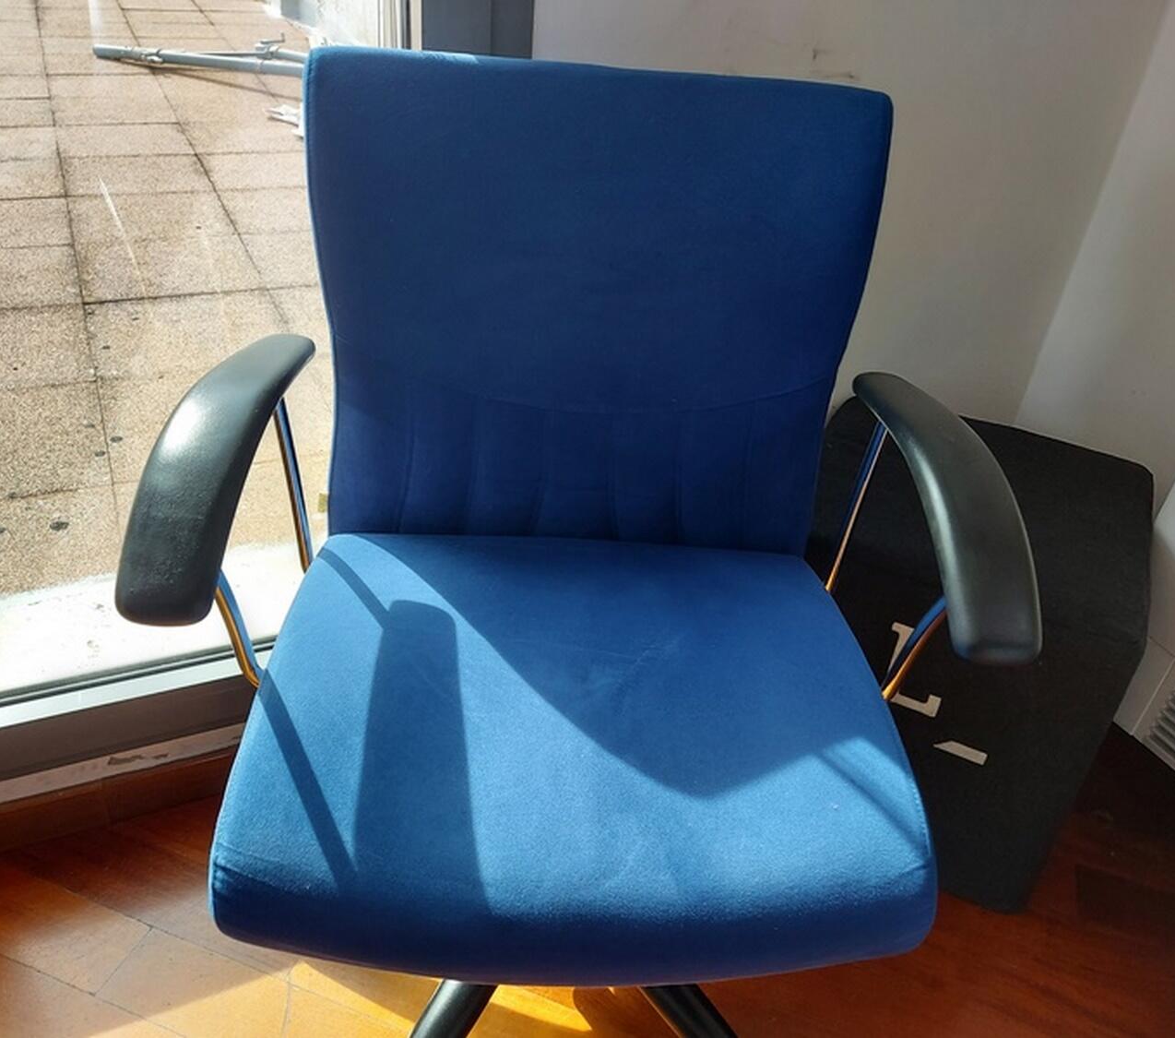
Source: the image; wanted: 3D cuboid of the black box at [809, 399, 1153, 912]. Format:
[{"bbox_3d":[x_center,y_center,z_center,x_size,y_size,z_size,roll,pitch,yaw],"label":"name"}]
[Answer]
[{"bbox_3d":[0.467,0.149,1.347,0.445,0.440,0.465,18,35,18],"label":"black box"}]

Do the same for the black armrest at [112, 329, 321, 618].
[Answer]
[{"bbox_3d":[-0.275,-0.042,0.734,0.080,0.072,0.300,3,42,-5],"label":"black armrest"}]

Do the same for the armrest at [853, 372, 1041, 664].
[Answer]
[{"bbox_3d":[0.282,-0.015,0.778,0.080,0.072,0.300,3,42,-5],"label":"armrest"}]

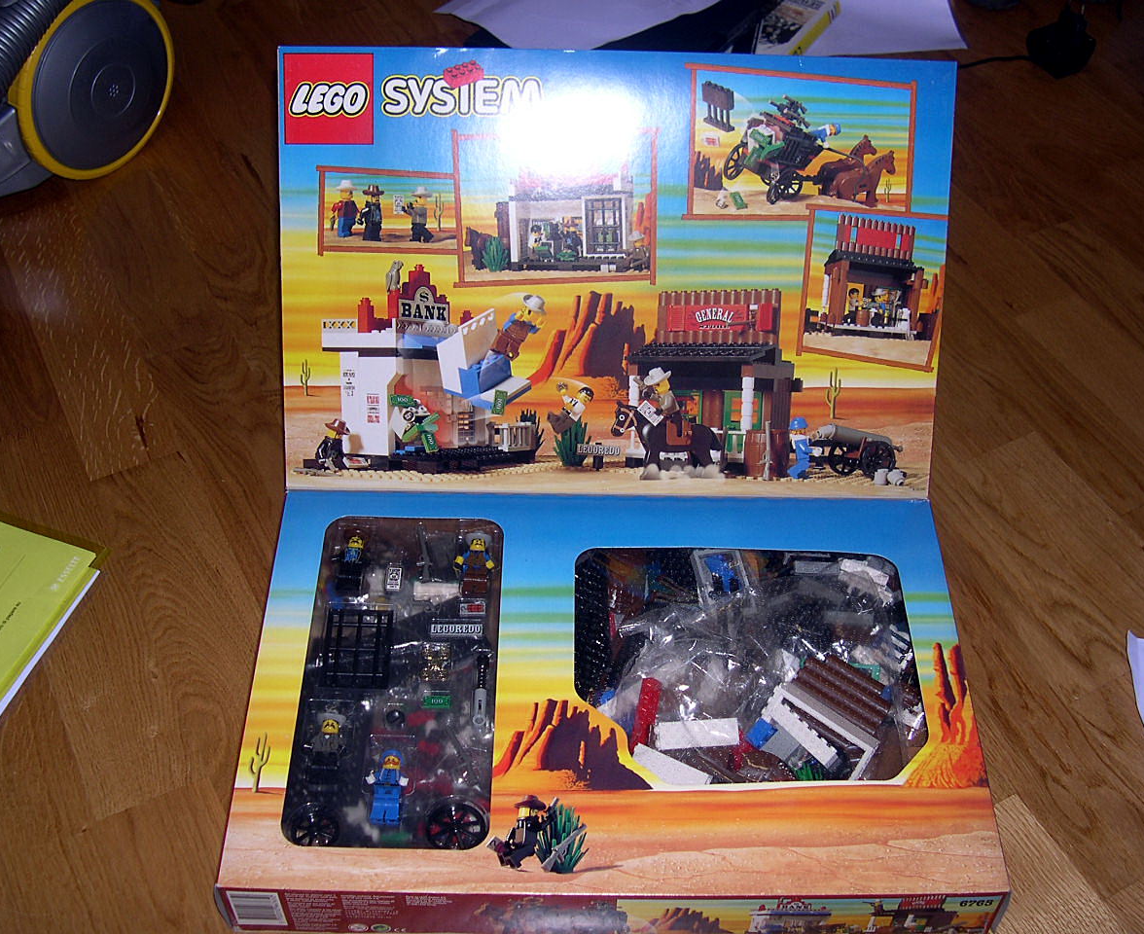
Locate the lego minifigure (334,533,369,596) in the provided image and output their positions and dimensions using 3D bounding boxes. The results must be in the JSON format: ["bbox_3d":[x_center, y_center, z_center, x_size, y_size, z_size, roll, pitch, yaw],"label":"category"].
[{"bbox_3d":[-0.143,0.061,0.898,0.025,0.016,0.045,2,50,0],"label":"lego minifigure"}]

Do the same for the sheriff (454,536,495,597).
[{"bbox_3d":[-0.064,0.063,0.899,0.026,0.016,0.045,1,50,-1],"label":"sheriff"}]

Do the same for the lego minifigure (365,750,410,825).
[{"bbox_3d":[-0.107,0.184,0.791,0.025,0.016,0.043,2,50,0],"label":"lego minifigure"}]

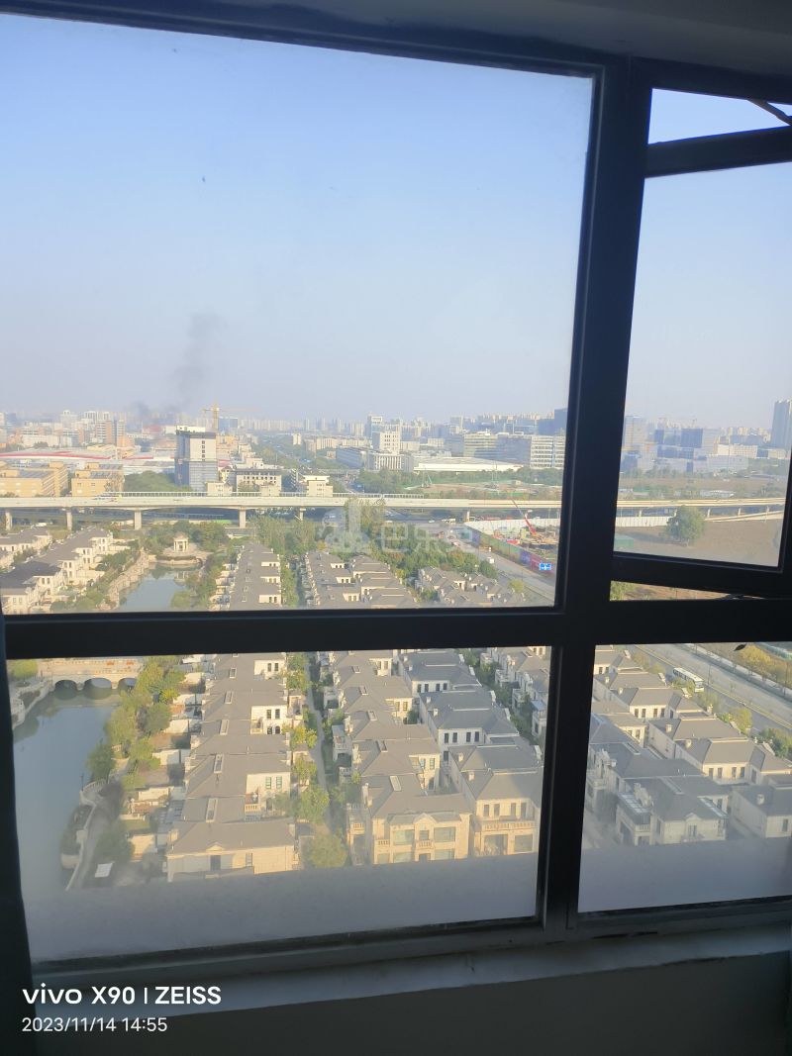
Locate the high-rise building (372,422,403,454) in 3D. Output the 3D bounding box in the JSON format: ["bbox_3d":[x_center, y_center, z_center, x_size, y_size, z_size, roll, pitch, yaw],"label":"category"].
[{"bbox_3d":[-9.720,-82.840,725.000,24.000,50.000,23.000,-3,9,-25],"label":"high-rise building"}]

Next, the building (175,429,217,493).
[{"bbox_3d":[-168.270,-57.200,592.000,23.000,53.000,33.000,-6,10,-36],"label":"building"}]

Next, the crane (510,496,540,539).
[{"bbox_3d":[66.130,-4.950,362.000,14.200,21.300,4.000,1,8,0],"label":"crane"}]

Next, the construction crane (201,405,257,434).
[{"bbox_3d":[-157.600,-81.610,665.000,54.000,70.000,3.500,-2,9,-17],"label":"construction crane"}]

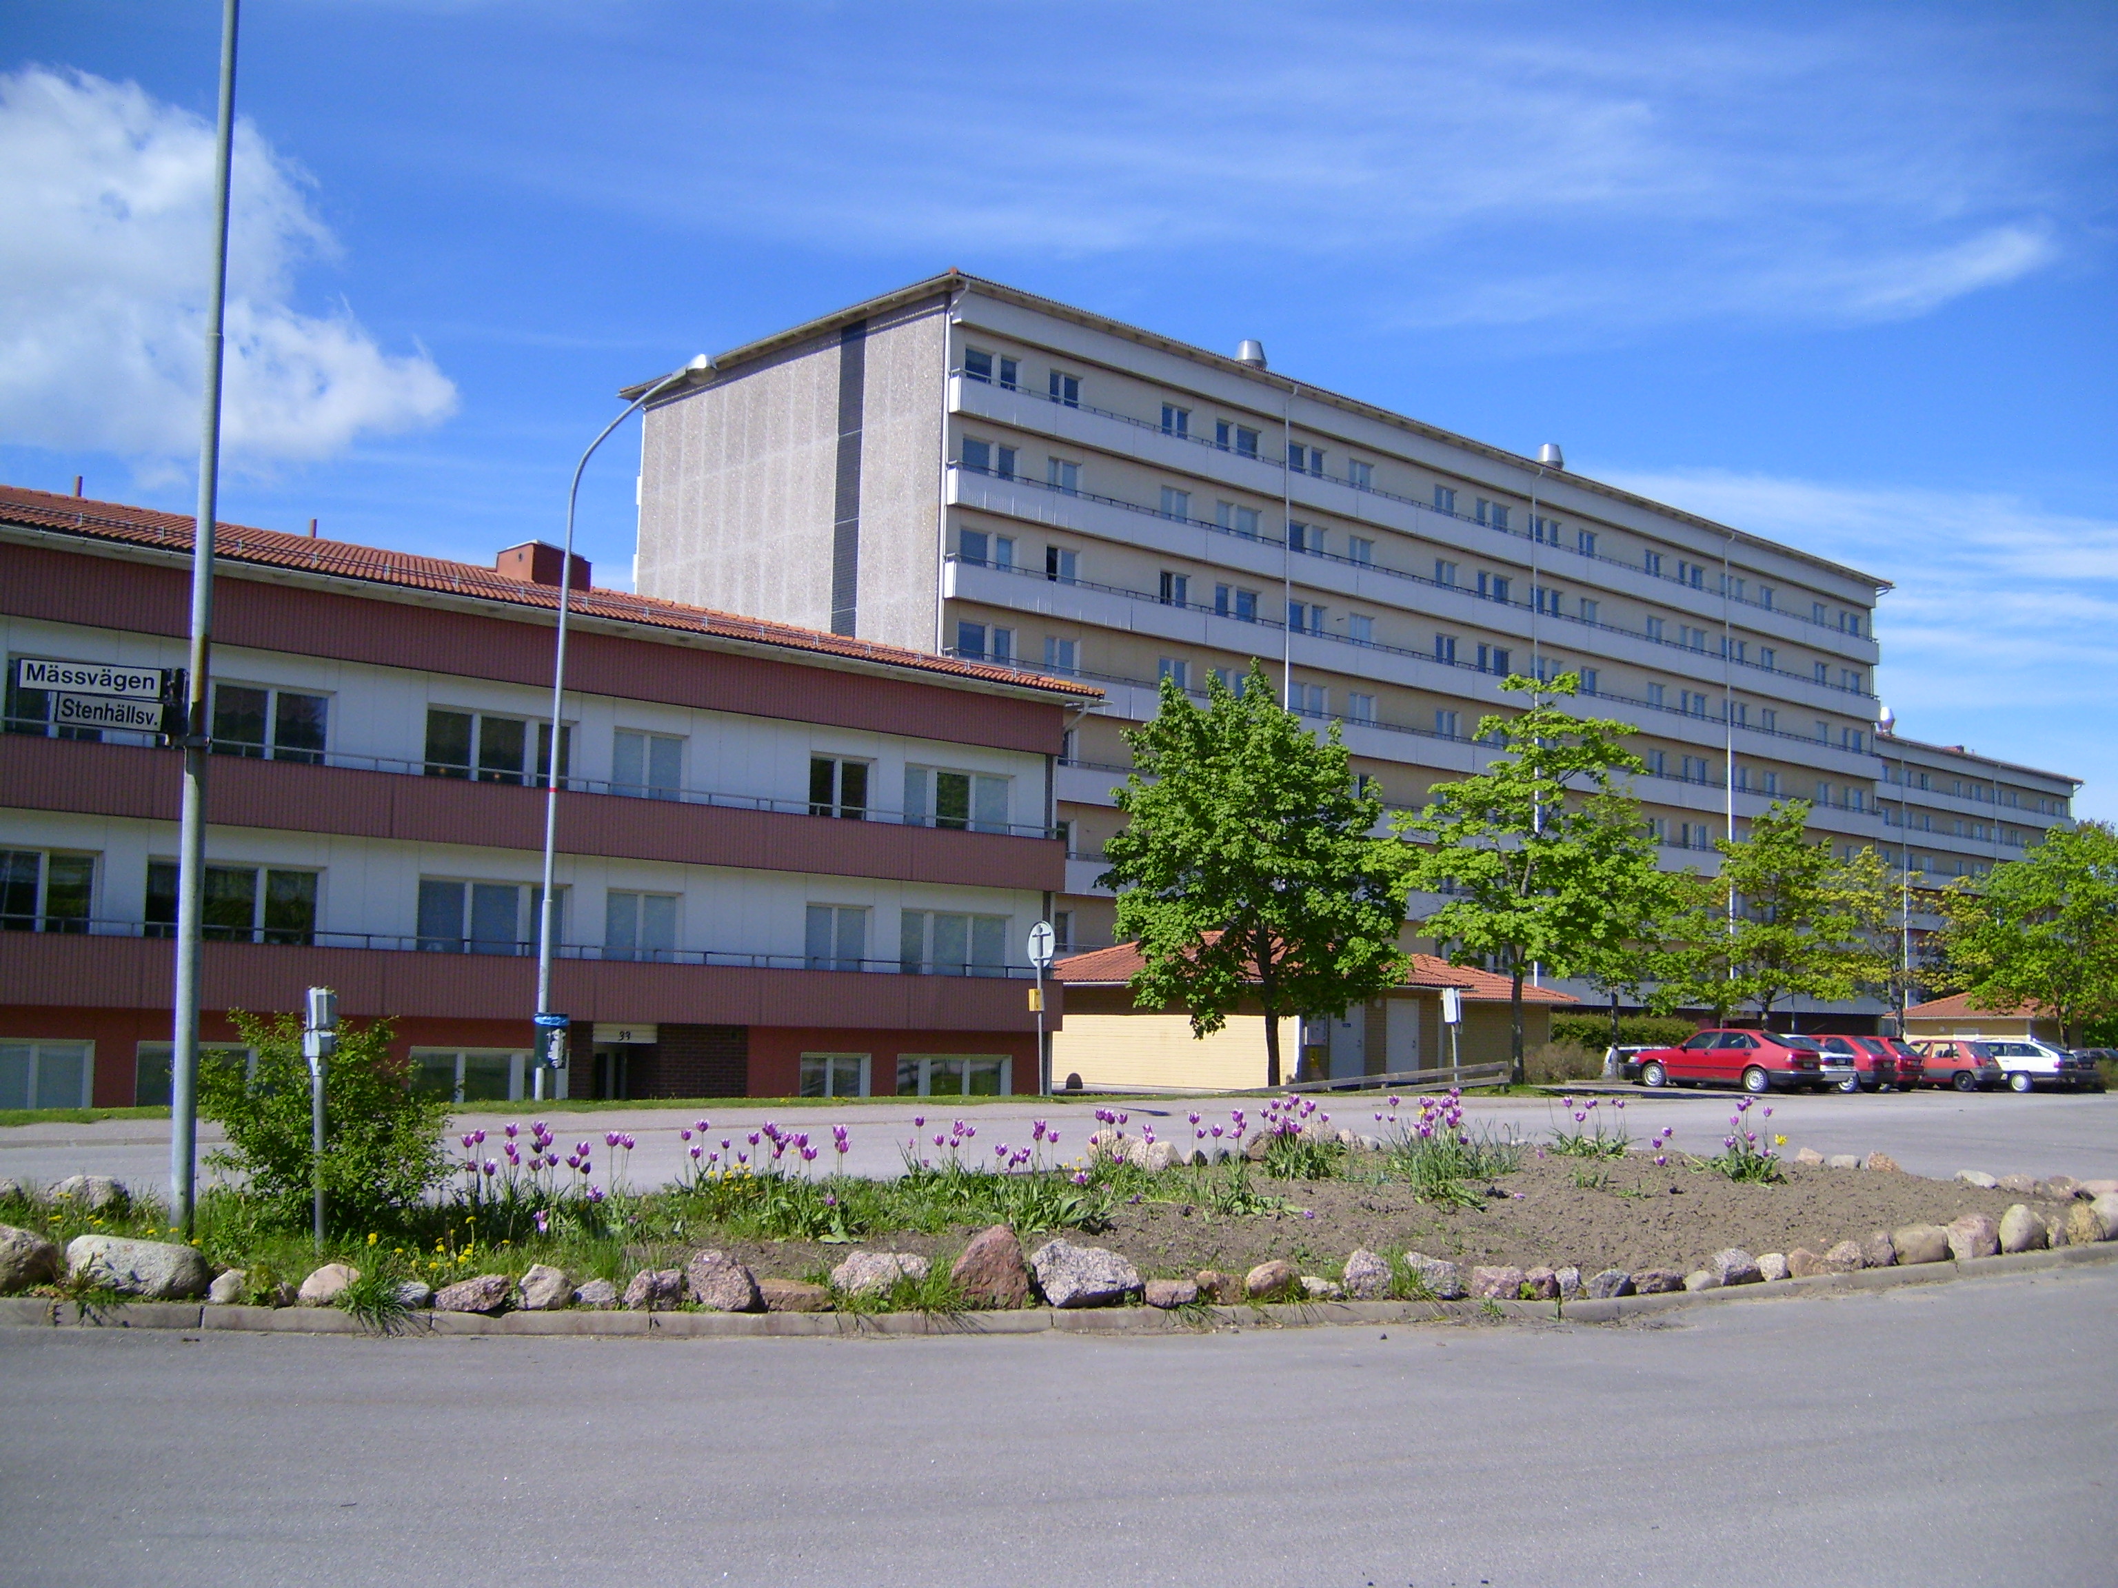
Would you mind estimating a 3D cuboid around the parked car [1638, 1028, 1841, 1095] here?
[{"bbox_3d":[15.957,6.425,51.548,4.640,1.430,1.720,-4,-8,40],"label":"parked car"}]

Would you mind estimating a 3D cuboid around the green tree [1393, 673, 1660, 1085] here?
[{"bbox_3d":[11.443,2.033,52.610,6.500,10.081,6.400,0,-6,12],"label":"green tree"}]

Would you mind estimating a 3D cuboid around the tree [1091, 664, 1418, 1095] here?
[{"bbox_3d":[4.360,1.742,48.012,6.946,9.573,6.598,1,-6,6],"label":"tree"}]

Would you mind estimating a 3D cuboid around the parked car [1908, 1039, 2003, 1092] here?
[{"bbox_3d":[24.134,7.482,59.199,3.600,1.390,1.600,-4,-8,42],"label":"parked car"}]

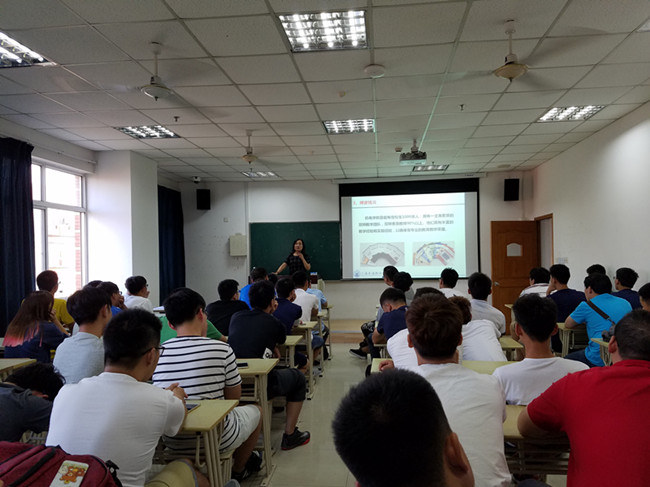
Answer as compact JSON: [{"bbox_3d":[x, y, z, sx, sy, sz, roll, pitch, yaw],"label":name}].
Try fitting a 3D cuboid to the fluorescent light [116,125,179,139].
[{"bbox_3d":[-2.091,-1.349,5.917,0.590,0.080,0.590,-1,-1,7],"label":"fluorescent light"}]

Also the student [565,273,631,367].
[{"bbox_3d":[2.301,0.864,4.253,0.580,1.230,0.850,0,-2,-3],"label":"student"}]

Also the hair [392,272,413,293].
[{"bbox_3d":[0.824,0.400,5.149,0.200,0.200,0.210,0,-2,-1],"label":"hair"}]

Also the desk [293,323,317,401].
[{"bbox_3d":[-0.685,1.258,5.322,1.180,0.740,0.460,-1,-1,7],"label":"desk"}]

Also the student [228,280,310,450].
[{"bbox_3d":[-0.445,0.920,3.915,0.571,1.265,0.755,-1,-2,13],"label":"student"}]

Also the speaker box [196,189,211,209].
[{"bbox_3d":[-2.373,-0.858,9.549,0.250,0.410,0.230,0,-2,-5],"label":"speaker box"}]

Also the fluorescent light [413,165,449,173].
[{"bbox_3d":[1.869,-1.347,8.568,0.603,0.080,0.603,-1,-2,7],"label":"fluorescent light"}]

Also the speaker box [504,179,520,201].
[{"bbox_3d":[3.458,-0.984,9.009,0.242,0.389,0.232,-1,-2,15],"label":"speaker box"}]

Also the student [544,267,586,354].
[{"bbox_3d":[2.401,0.867,5.078,0.550,1.270,0.850,0,-2,-3],"label":"student"}]

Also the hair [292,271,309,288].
[{"bbox_3d":[-0.255,0.381,5.179,0.175,0.190,0.200,-1,-2,22],"label":"hair"}]

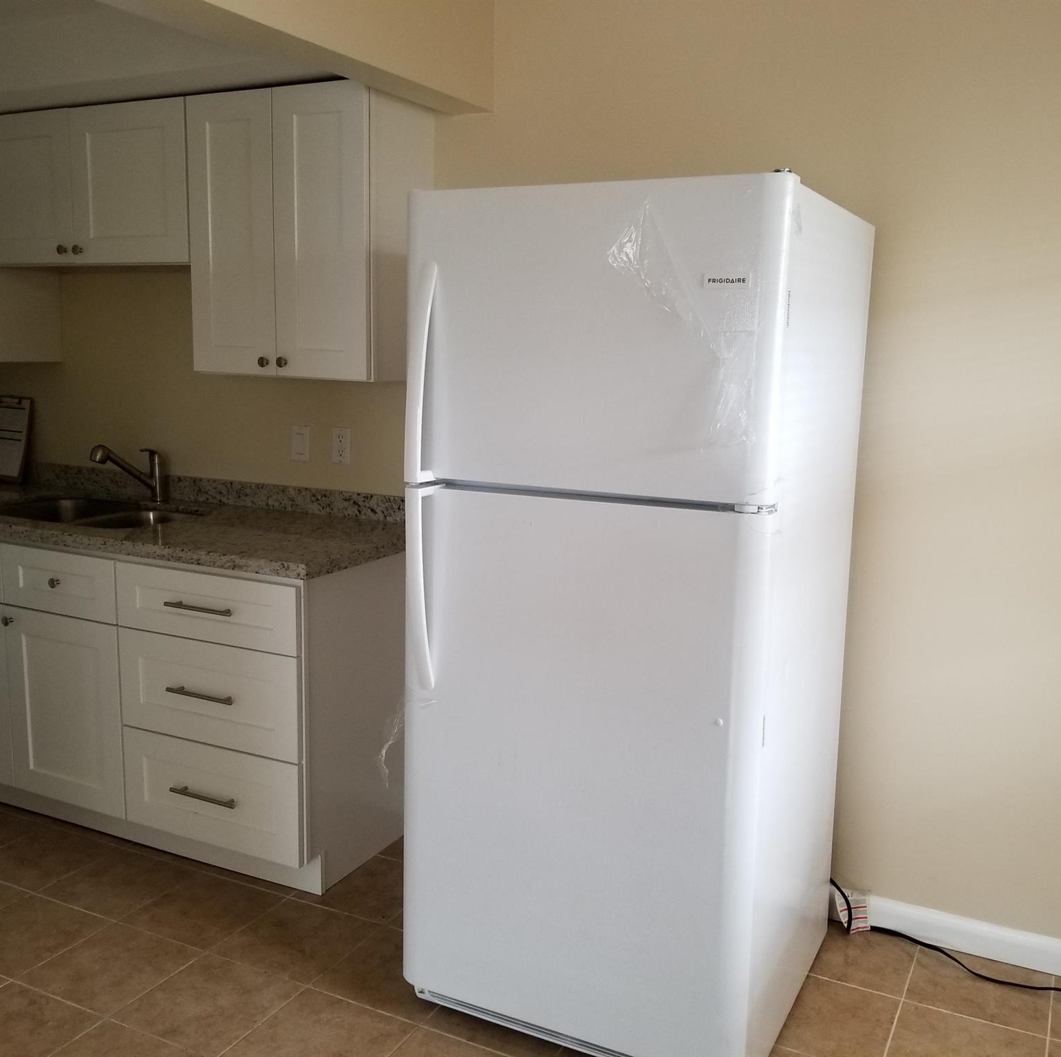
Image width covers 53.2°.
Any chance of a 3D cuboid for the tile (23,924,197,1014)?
[{"bbox_3d":[-0.990,1.036,2.500,0.300,0.010,0.300,6,10,26],"label":"tile"}]

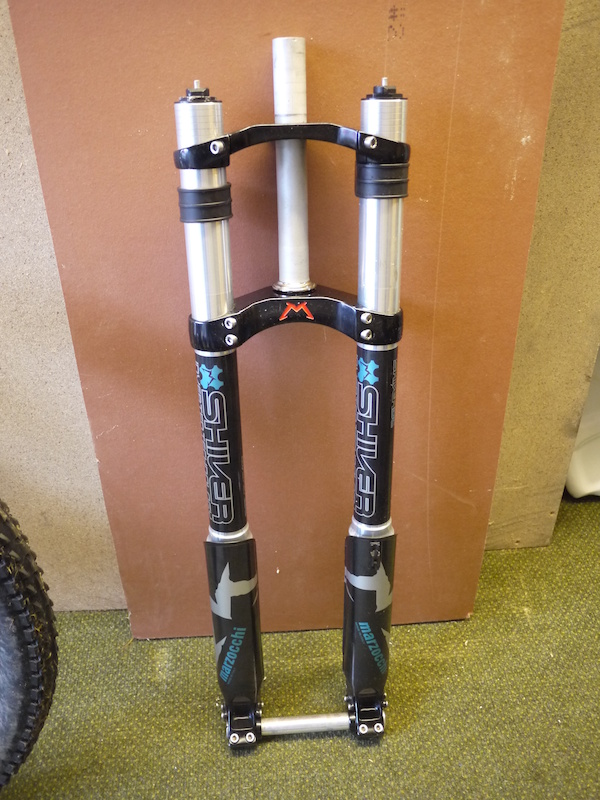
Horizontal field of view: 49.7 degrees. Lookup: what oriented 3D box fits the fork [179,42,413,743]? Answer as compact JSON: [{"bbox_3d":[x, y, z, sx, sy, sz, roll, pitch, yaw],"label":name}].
[{"bbox_3d":[-0.001,0.048,0.710,0.215,0.795,0.105,-2,21,-3],"label":"fork"}]

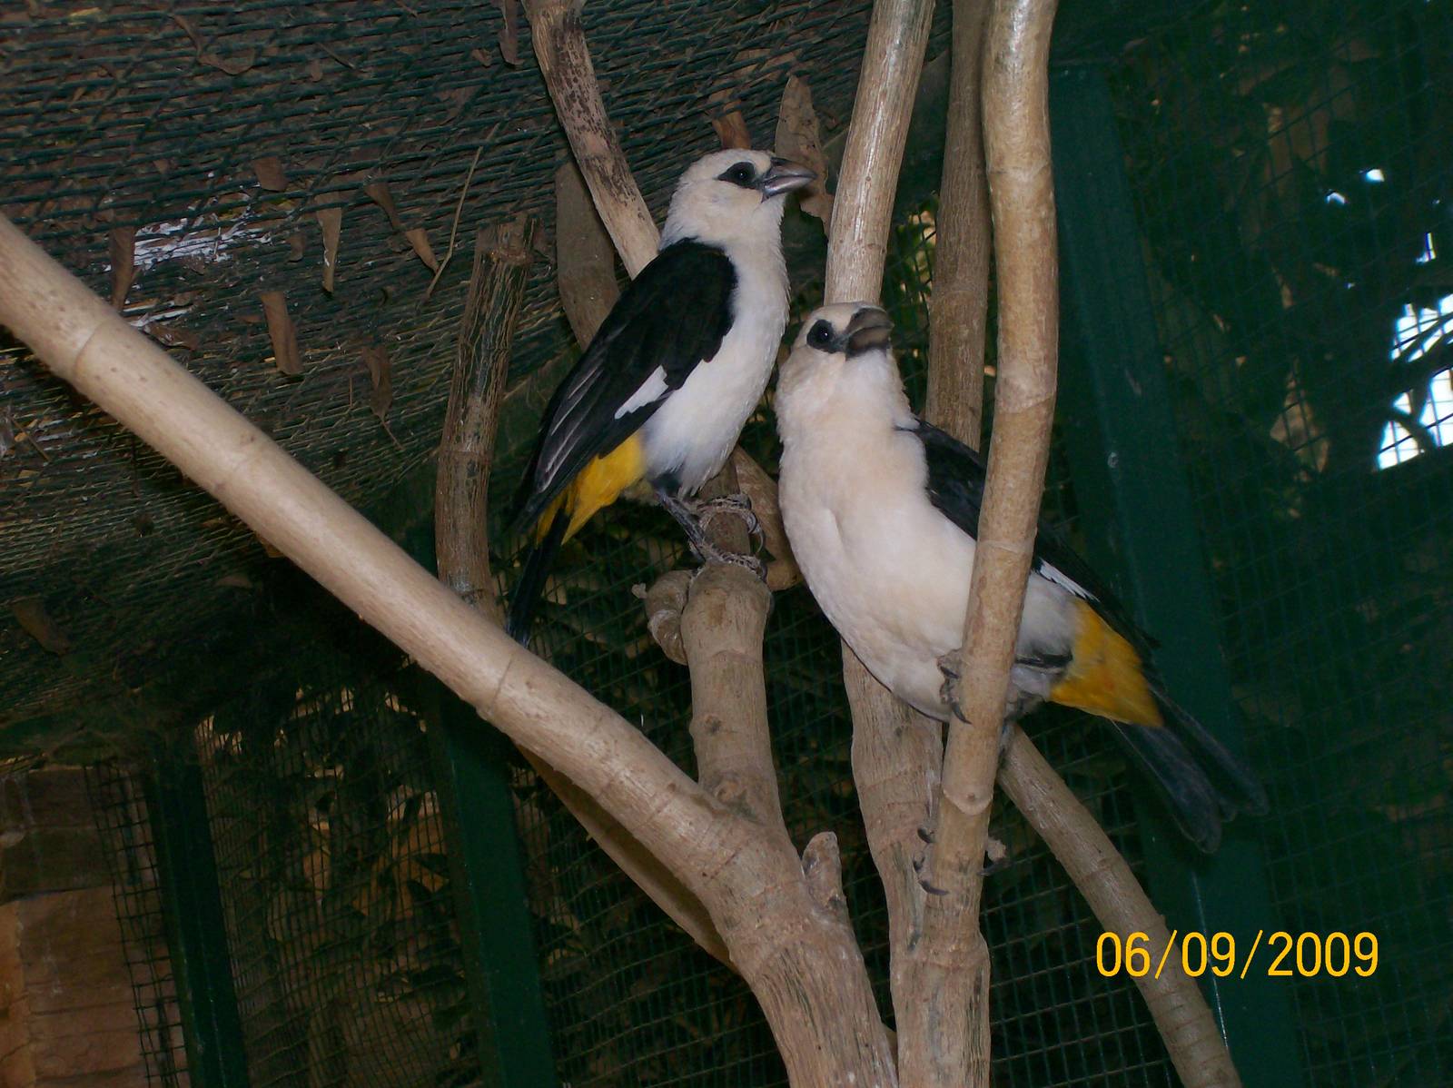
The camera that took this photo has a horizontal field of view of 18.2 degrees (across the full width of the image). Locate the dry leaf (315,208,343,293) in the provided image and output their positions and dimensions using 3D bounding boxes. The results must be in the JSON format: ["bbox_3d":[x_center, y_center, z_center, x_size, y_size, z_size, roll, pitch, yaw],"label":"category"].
[{"bbox_3d":[-0.150,-0.111,1.710,0.011,0.033,0.009,-11,-11,0],"label":"dry leaf"}]

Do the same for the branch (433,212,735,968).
[{"bbox_3d":[-0.066,0.025,1.650,0.068,0.288,0.055,-15,-9,0],"label":"branch"}]

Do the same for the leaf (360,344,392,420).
[{"bbox_3d":[-0.153,-0.070,1.980,0.015,0.033,0.009,-11,-11,0],"label":"leaf"}]

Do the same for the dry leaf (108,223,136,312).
[{"bbox_3d":[-0.219,-0.100,1.640,0.011,0.031,0.009,-11,-11,0],"label":"dry leaf"}]

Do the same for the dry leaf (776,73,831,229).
[{"bbox_3d":[0.028,-0.146,1.680,0.022,0.055,0.014,-11,-11,0],"label":"dry leaf"}]

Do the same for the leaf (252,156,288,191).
[{"bbox_3d":[-0.161,-0.131,1.600,0.013,0.013,0.009,-11,-11,0],"label":"leaf"}]

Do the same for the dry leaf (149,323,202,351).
[{"bbox_3d":[-0.221,-0.083,1.820,0.021,0.011,0.012,-11,-11,0],"label":"dry leaf"}]

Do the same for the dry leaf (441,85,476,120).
[{"bbox_3d":[-0.095,-0.157,1.610,0.013,0.013,0.009,-11,-11,0],"label":"dry leaf"}]

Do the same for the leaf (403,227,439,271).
[{"bbox_3d":[-0.120,-0.116,1.780,0.013,0.018,0.009,-11,-11,0],"label":"leaf"}]

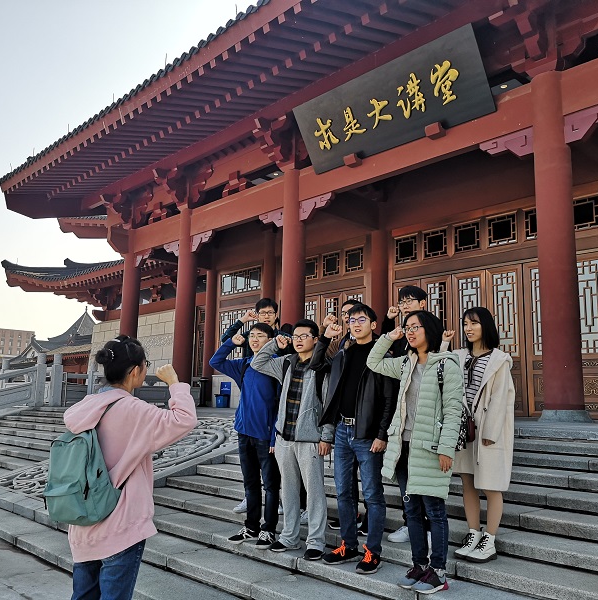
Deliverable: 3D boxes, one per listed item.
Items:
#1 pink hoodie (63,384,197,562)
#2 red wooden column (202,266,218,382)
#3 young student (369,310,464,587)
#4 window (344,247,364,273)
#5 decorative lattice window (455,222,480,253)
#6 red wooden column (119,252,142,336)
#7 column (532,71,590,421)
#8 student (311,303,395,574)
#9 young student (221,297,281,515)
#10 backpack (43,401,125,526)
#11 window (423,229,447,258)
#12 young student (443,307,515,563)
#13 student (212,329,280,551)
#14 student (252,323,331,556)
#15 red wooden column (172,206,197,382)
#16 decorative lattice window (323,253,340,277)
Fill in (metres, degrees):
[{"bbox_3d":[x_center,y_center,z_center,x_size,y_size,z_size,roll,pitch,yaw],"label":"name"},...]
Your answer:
[{"bbox_3d":[-0.725,0.729,2.700,0.460,0.710,0.530,10,-13,-44],"label":"pink hoodie"},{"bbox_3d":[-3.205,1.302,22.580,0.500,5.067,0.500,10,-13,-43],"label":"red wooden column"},{"bbox_3d":[0.751,0.918,3.923,0.460,1.670,0.520,9,-12,-39],"label":"young student"},{"bbox_3d":[1.585,-1.136,17.945,0.080,0.678,0.742,10,-13,-43],"label":"window"},{"bbox_3d":[4.119,-1.543,15.343,0.080,0.668,0.733,10,-13,-43],"label":"decorative lattice window"},{"bbox_3d":[-5.652,0.983,20.768,0.570,5.127,0.570,10,-13,-43],"label":"red wooden column"},{"bbox_3d":[4.355,-0.982,10.546,0.610,6.016,0.610,10,-13,-43],"label":"column"},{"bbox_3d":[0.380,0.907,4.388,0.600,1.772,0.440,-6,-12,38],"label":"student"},{"bbox_3d":[-0.358,0.915,5.576,0.600,1.901,0.440,-5,-11,34],"label":"young student"},{"bbox_3d":[-0.887,0.684,2.580,0.180,0.450,0.300,10,-13,-44],"label":"backpack"},{"bbox_3d":[3.538,-1.454,16.196,0.080,0.730,0.710,10,-13,-43],"label":"window"},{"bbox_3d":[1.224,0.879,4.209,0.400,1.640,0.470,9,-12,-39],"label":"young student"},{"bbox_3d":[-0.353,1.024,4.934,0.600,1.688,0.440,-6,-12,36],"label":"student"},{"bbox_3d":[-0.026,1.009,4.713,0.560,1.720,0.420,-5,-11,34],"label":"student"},{"bbox_3d":[-3.269,0.133,18.099,0.560,5.914,0.560,10,-13,-43],"label":"red wooden column"},{"bbox_3d":[0.979,-1.072,18.573,0.080,0.702,0.694,10,-13,-43],"label":"decorative lattice window"}]

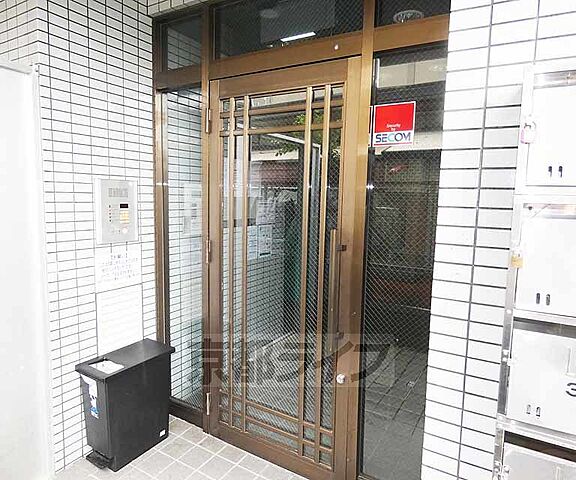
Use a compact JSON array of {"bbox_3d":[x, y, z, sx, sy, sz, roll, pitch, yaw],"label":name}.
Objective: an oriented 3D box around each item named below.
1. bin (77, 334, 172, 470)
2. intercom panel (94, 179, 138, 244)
[{"bbox_3d":[-0.922,0.952,2.030,0.275,0.565,0.437,5,8,32],"label":"bin"},{"bbox_3d":[-0.987,-0.163,2.020,0.030,0.364,0.248,6,8,33],"label":"intercom panel"}]

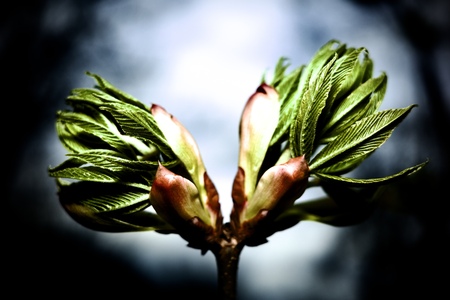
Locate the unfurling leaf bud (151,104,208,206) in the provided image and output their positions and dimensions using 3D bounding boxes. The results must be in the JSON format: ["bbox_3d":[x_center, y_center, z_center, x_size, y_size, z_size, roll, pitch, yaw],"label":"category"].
[{"bbox_3d":[-0.018,0.003,0.206,0.012,0.045,0.012,-25,0,0],"label":"unfurling leaf bud"}]

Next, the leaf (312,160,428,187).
[{"bbox_3d":[0.058,0.009,0.200,0.046,0.008,0.014,-4,14,3],"label":"leaf"}]

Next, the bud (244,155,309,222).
[{"bbox_3d":[0.022,0.017,0.200,0.013,0.033,0.013,39,11,0],"label":"bud"}]

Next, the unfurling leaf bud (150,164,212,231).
[{"bbox_3d":[-0.017,0.019,0.200,0.014,0.032,0.013,-35,11,0],"label":"unfurling leaf bud"}]

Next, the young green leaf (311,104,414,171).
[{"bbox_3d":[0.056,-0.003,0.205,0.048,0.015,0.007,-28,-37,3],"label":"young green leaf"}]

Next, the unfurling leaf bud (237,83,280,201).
[{"bbox_3d":[0.014,-0.004,0.206,0.014,0.048,0.013,7,0,0],"label":"unfurling leaf bud"}]

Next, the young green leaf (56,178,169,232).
[{"bbox_3d":[-0.045,0.023,0.205,0.045,0.016,0.018,5,22,0],"label":"young green leaf"}]

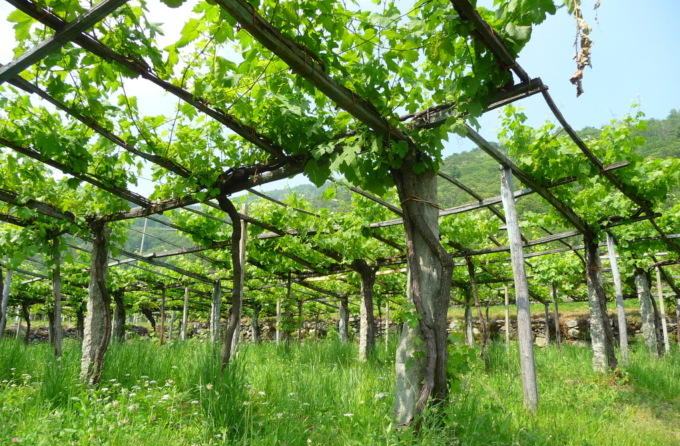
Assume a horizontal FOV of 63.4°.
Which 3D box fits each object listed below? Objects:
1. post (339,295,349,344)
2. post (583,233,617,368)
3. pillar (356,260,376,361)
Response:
[{"bbox_3d":[0.123,3.438,19.342,0.310,1.694,0.270,1,-10,1],"label":"post"},{"bbox_3d":[3.954,1.180,8.316,0.320,2.037,0.260,-4,-11,25],"label":"post"},{"bbox_3d":[0.542,1.774,11.255,0.330,2.022,0.280,0,-10,3],"label":"pillar"}]

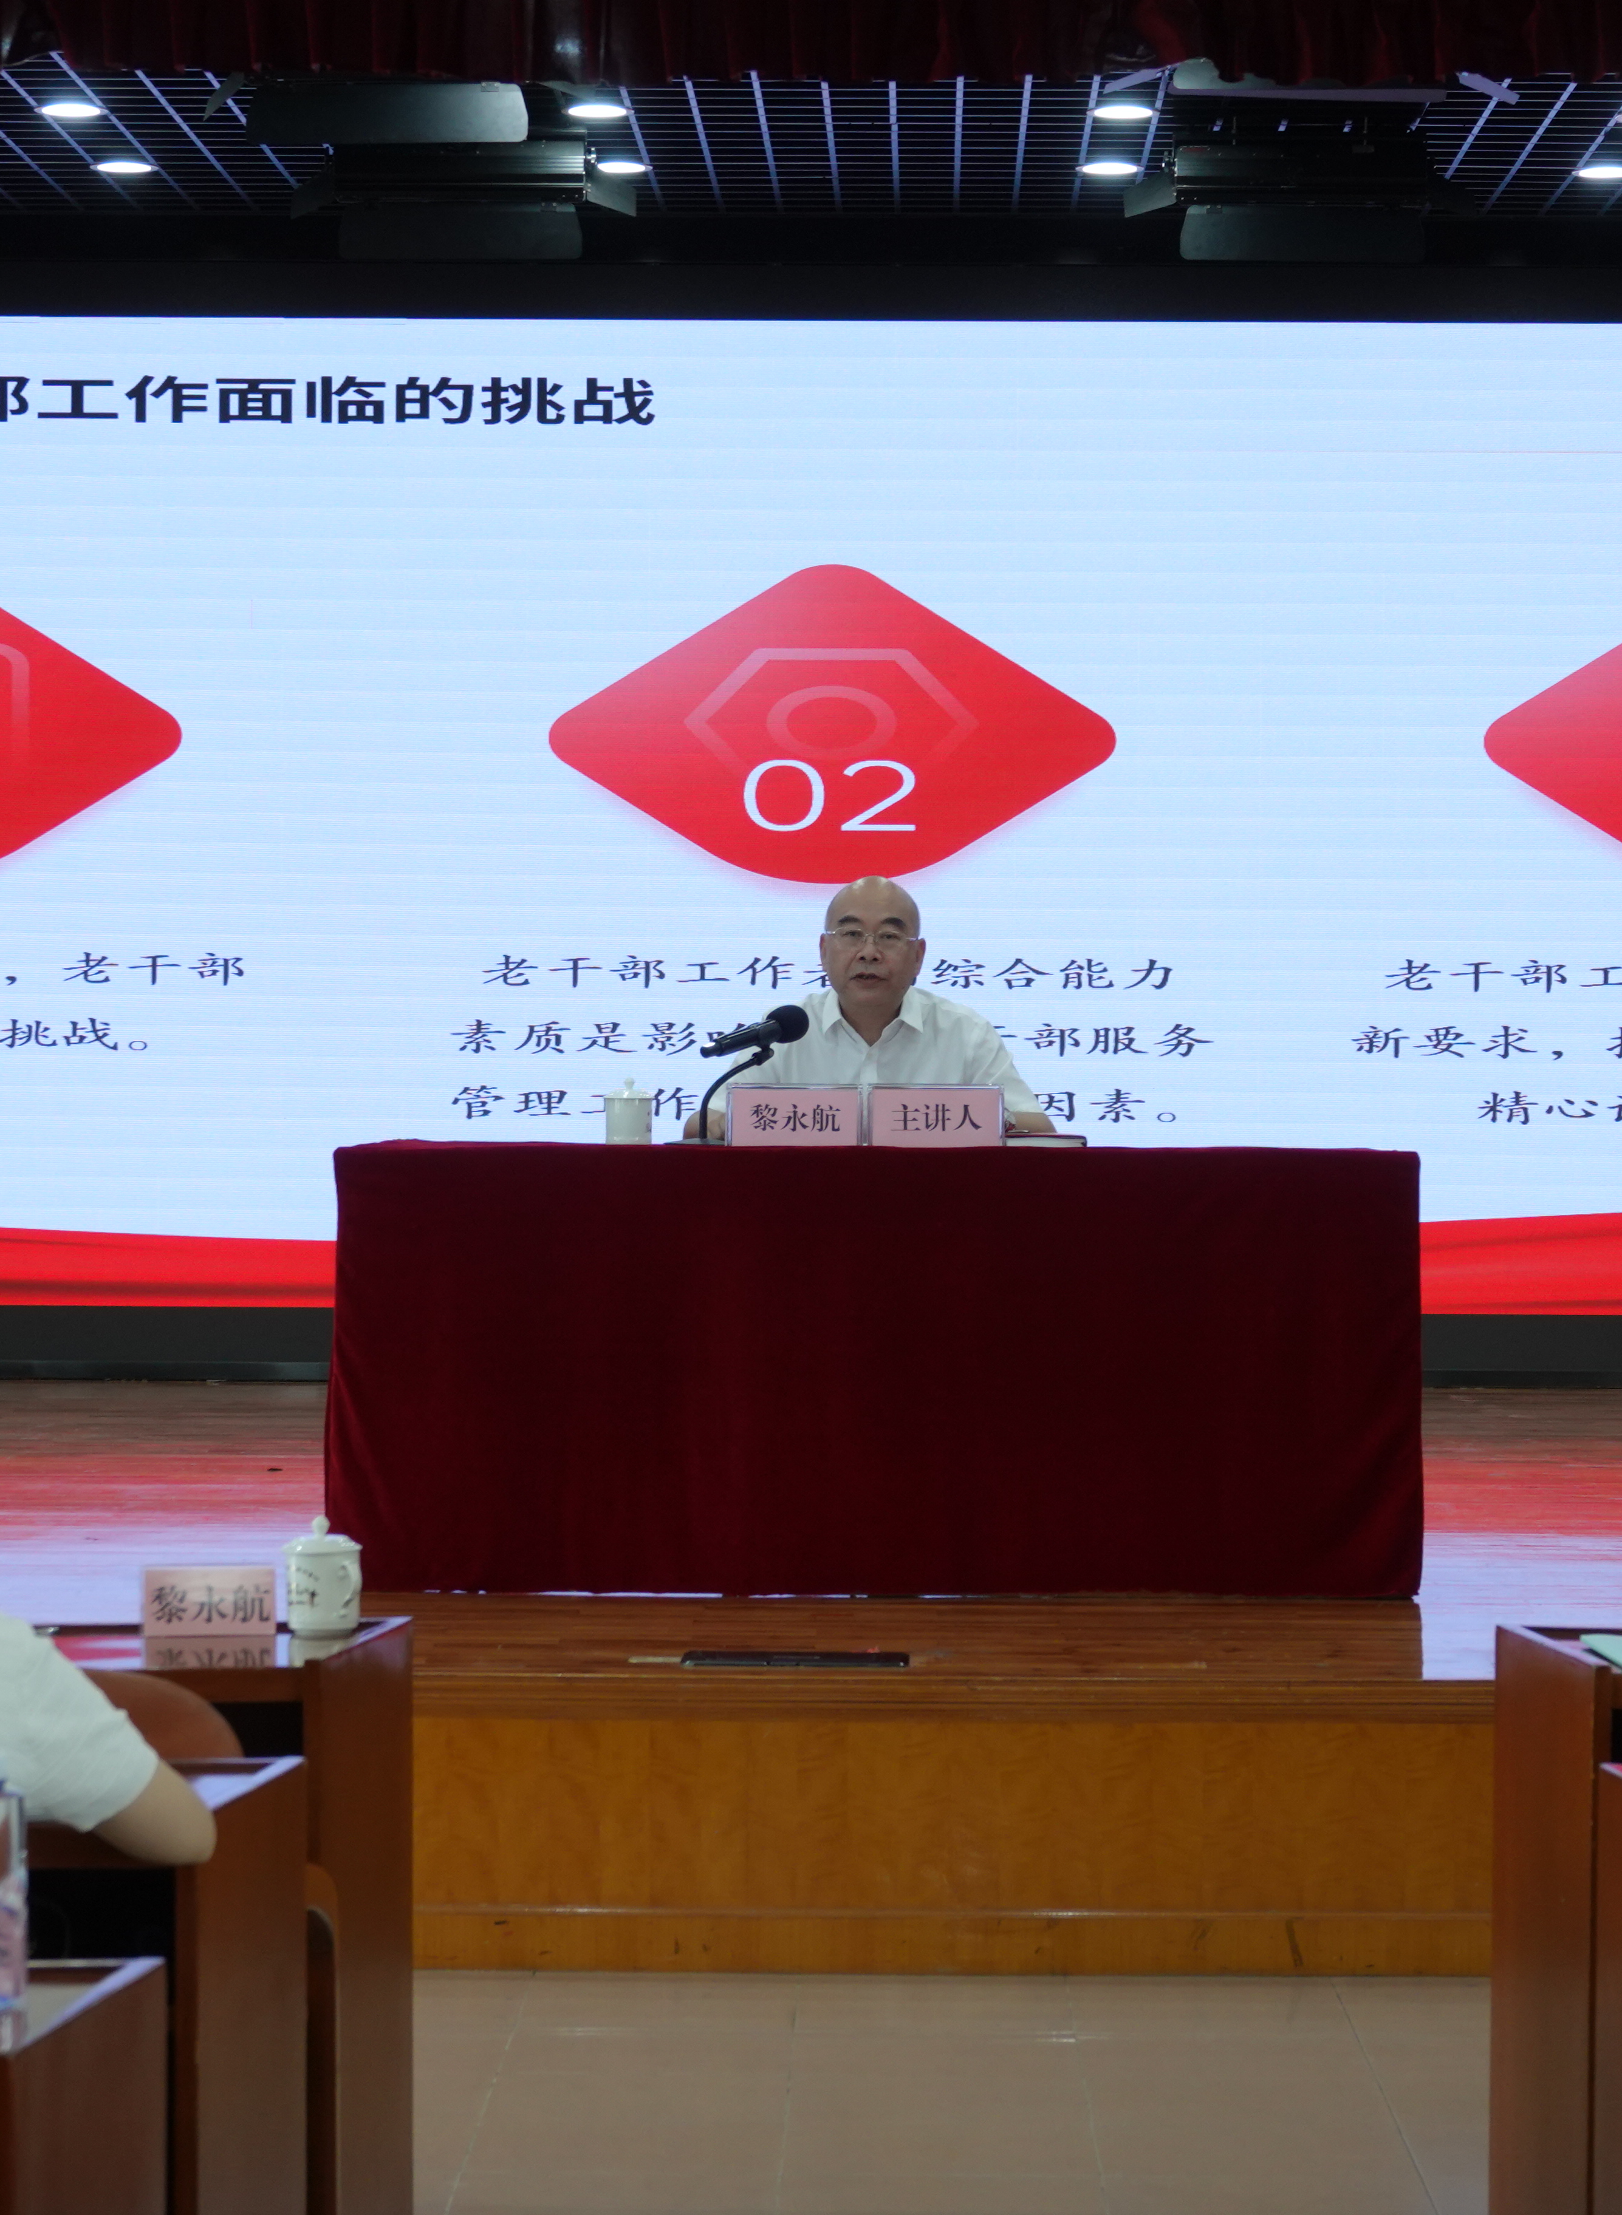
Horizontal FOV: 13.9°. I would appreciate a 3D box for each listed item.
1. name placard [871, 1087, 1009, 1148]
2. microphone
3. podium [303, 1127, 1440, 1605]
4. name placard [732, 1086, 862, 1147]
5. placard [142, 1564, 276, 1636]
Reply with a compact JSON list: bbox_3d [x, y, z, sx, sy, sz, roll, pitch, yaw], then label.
[{"bbox_3d":[0.218,0.027,11.520,0.230,0.115,0.080,0,1,1],"label":"name placard"},{"bbox_3d":[-0.099,-0.136,11.750,0.210,0.068,0.068,-19,12,-36],"label":"microphone"},{"bbox_3d":[0.114,0.451,11.680,1.870,0.765,0.620,0,1,1],"label":"podium"},{"bbox_3d":[-0.025,0.026,11.520,0.230,0.115,0.080,0,1,1],"label":"name placard"},{"bbox_3d":[-0.677,0.552,7.460,0.150,0.080,0.065,0,1,0],"label":"placard"}]

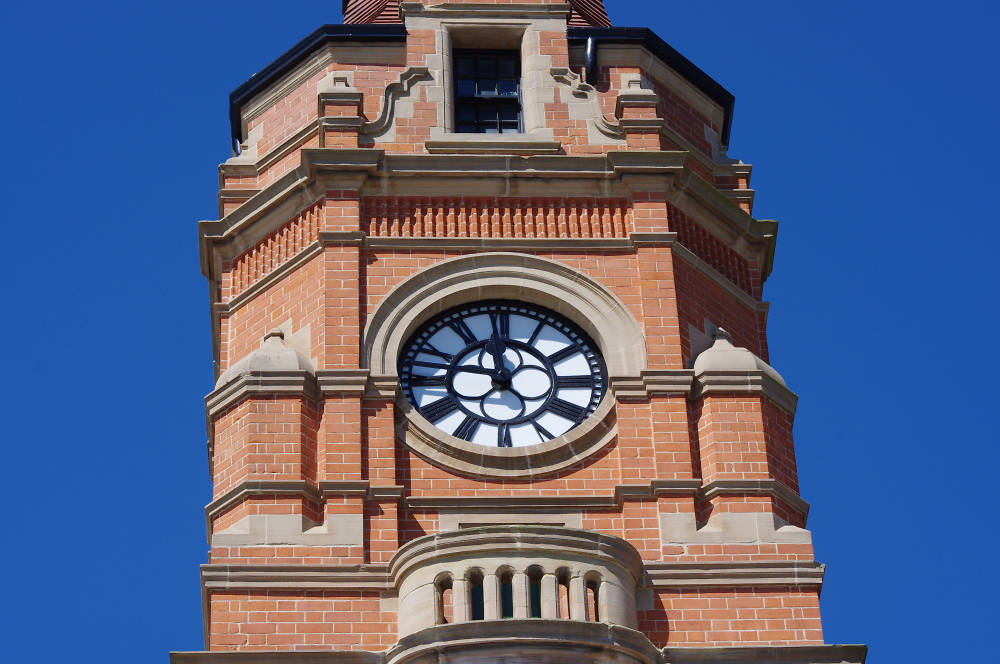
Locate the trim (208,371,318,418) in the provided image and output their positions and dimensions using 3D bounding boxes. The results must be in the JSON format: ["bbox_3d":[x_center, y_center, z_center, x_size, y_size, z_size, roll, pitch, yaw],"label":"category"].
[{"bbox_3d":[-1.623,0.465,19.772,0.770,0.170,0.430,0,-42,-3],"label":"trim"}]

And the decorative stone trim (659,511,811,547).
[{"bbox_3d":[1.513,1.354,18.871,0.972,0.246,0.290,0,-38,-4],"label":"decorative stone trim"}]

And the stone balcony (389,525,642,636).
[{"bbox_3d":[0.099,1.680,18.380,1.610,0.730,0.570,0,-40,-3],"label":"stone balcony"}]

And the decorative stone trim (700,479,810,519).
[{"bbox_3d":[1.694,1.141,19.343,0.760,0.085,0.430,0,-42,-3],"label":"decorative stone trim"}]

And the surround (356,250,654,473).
[{"bbox_3d":[0.039,0.257,19.982,1.950,1.950,0.260,0,-42,-3],"label":"surround"}]

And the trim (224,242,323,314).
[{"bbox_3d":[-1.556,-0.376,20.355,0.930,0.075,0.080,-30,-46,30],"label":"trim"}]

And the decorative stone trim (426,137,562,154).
[{"bbox_3d":[-0.048,-1.346,21.360,1.000,0.085,0.100,0,-42,-3],"label":"decorative stone trim"}]

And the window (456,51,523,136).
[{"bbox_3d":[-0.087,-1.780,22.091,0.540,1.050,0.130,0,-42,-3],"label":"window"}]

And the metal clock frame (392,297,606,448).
[{"bbox_3d":[0.031,0.318,19.632,1.440,1.440,0.110,0,-38,-4],"label":"metal clock frame"}]

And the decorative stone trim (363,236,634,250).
[{"bbox_3d":[-0.006,-0.623,20.654,1.930,0.070,0.075,0,-42,-3],"label":"decorative stone trim"}]

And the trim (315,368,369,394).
[{"bbox_3d":[-1.042,0.363,19.284,0.365,0.162,0.140,0,-38,-4],"label":"trim"}]

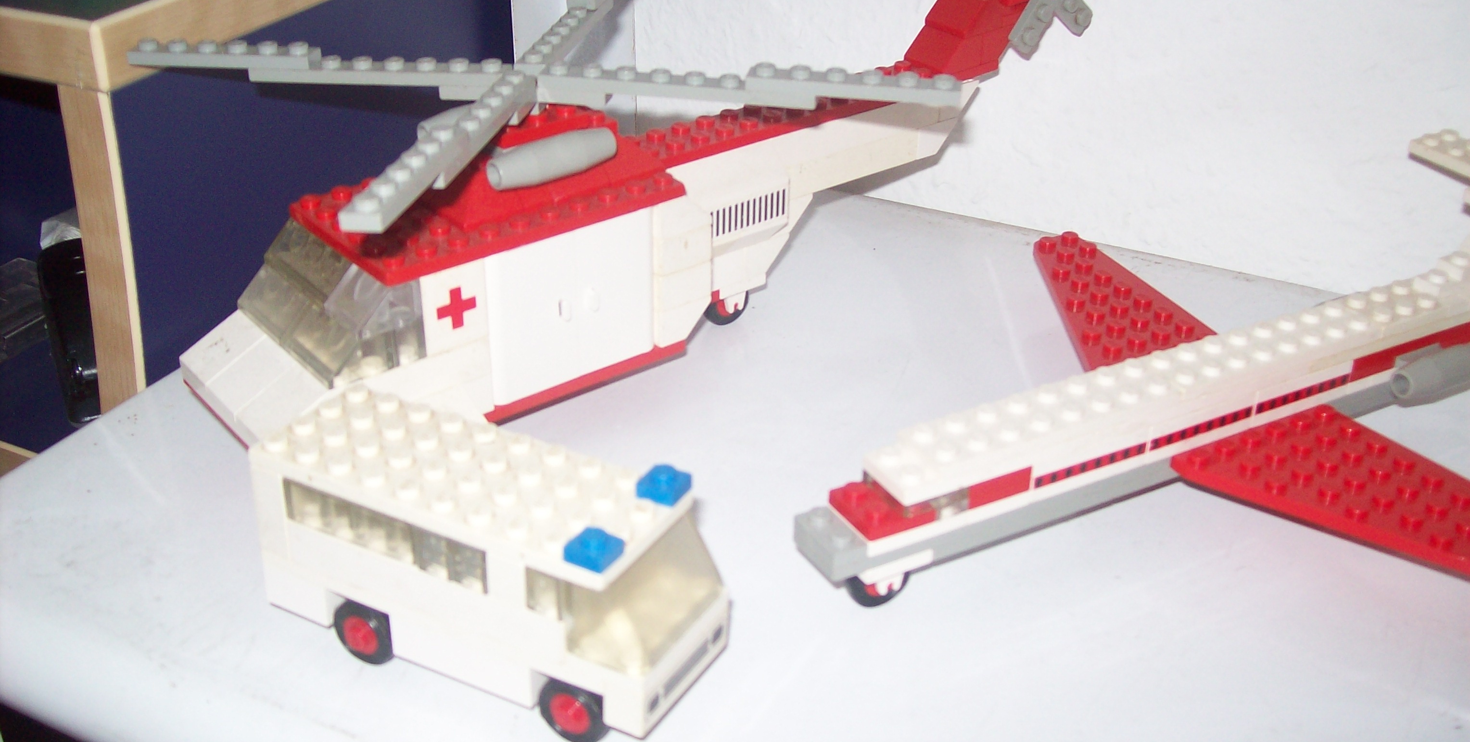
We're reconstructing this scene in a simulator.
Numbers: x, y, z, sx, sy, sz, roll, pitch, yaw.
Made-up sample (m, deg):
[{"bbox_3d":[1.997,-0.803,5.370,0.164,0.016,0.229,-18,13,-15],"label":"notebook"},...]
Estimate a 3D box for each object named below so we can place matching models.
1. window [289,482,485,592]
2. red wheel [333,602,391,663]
[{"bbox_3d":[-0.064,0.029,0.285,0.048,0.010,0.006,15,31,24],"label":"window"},{"bbox_3d":[-0.072,0.049,0.300,0.014,0.014,0.005,15,31,24],"label":"red wheel"}]

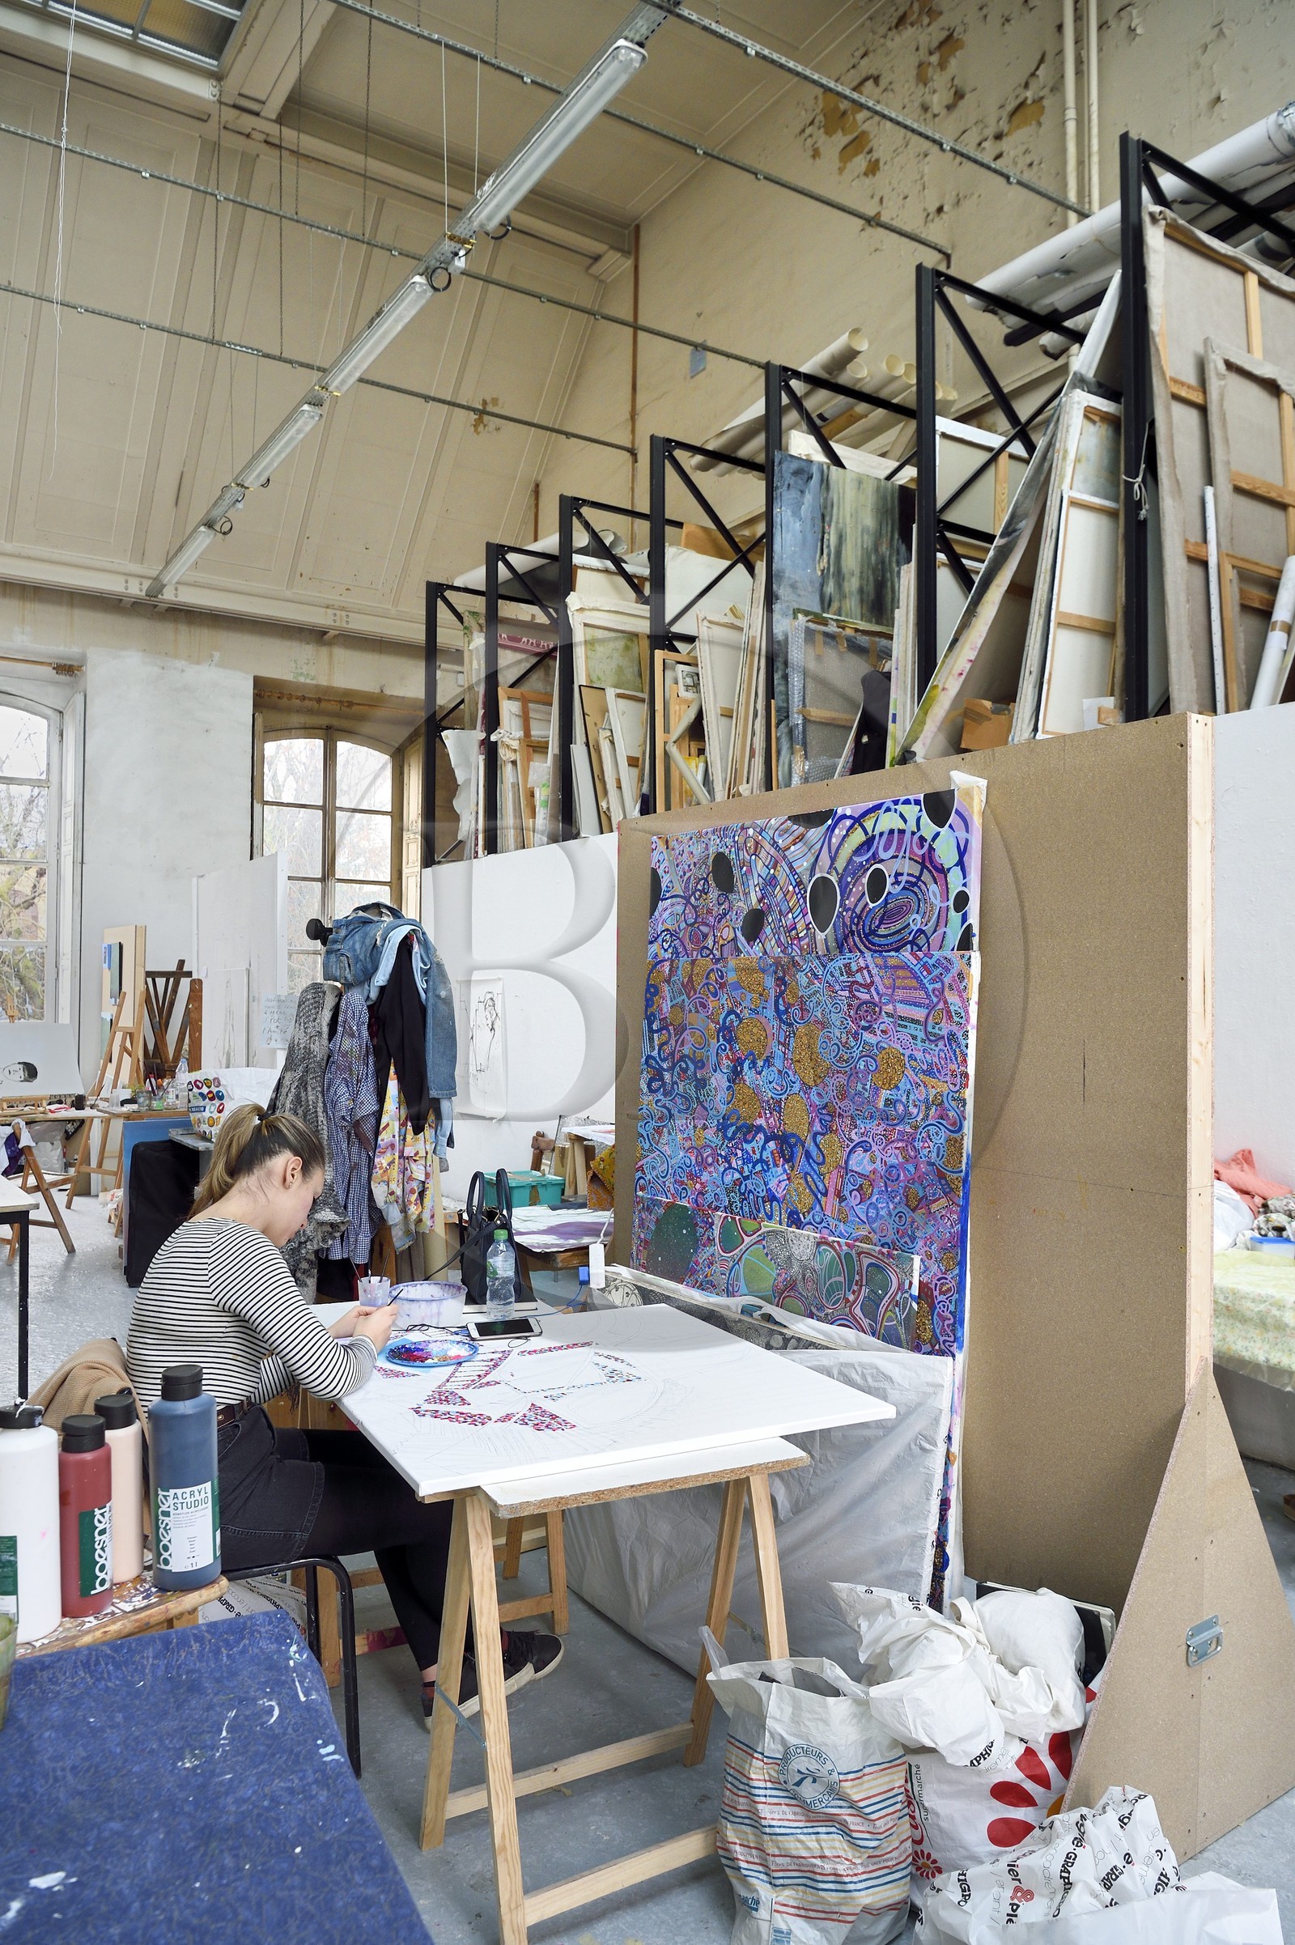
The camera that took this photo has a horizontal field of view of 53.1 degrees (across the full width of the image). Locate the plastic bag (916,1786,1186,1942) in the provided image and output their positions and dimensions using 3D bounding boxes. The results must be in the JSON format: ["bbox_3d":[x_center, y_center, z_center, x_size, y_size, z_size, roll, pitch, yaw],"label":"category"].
[{"bbox_3d":[0.660,1.495,2.140,0.410,0.210,0.330,0,0,6],"label":"plastic bag"}]

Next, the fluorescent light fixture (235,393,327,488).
[{"bbox_3d":[-2.050,-2.925,7.200,0.115,0.105,1.210,0,0,-32],"label":"fluorescent light fixture"}]

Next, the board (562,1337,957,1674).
[{"bbox_3d":[0.190,1.242,3.115,0.045,0.885,1.300,11,-6,-35],"label":"board"}]

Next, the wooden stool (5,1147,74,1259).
[{"bbox_3d":[-3.670,1.320,7.730,0.440,0.740,0.470,0,0,34],"label":"wooden stool"}]

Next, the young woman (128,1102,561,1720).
[{"bbox_3d":[-0.644,0.940,2.790,0.920,1.320,0.470,0,0,-31],"label":"young woman"}]

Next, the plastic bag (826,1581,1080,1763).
[{"bbox_3d":[0.570,1.280,2.370,0.430,0.250,0.280,0,0,-33],"label":"plastic bag"}]

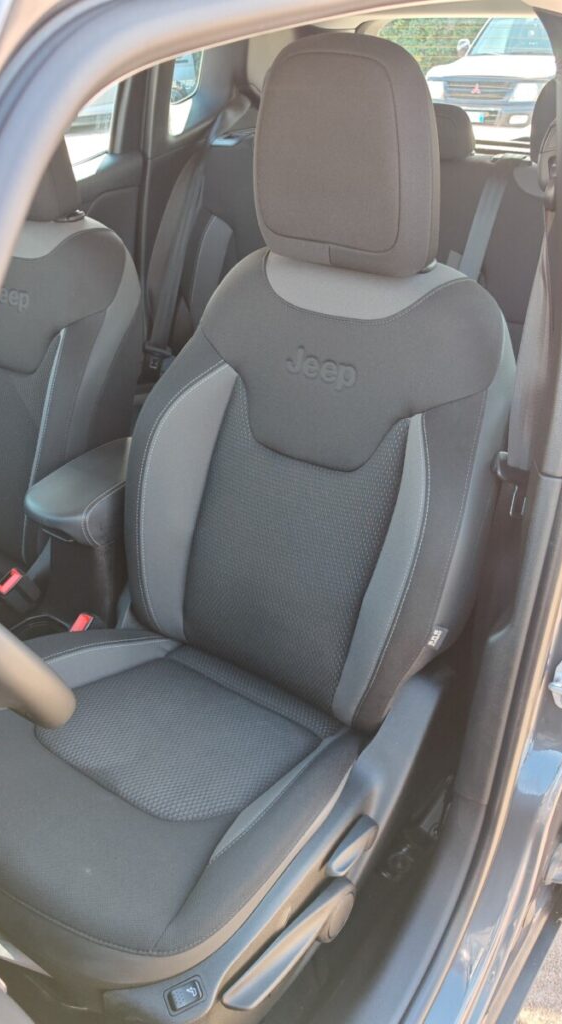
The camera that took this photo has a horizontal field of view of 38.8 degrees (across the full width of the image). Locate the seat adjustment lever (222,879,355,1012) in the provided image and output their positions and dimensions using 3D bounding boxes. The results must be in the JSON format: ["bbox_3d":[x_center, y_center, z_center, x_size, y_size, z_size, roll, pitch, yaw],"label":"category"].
[{"bbox_3d":[0.019,0.527,0.985,0.045,0.085,0.260,18,19,29],"label":"seat adjustment lever"}]

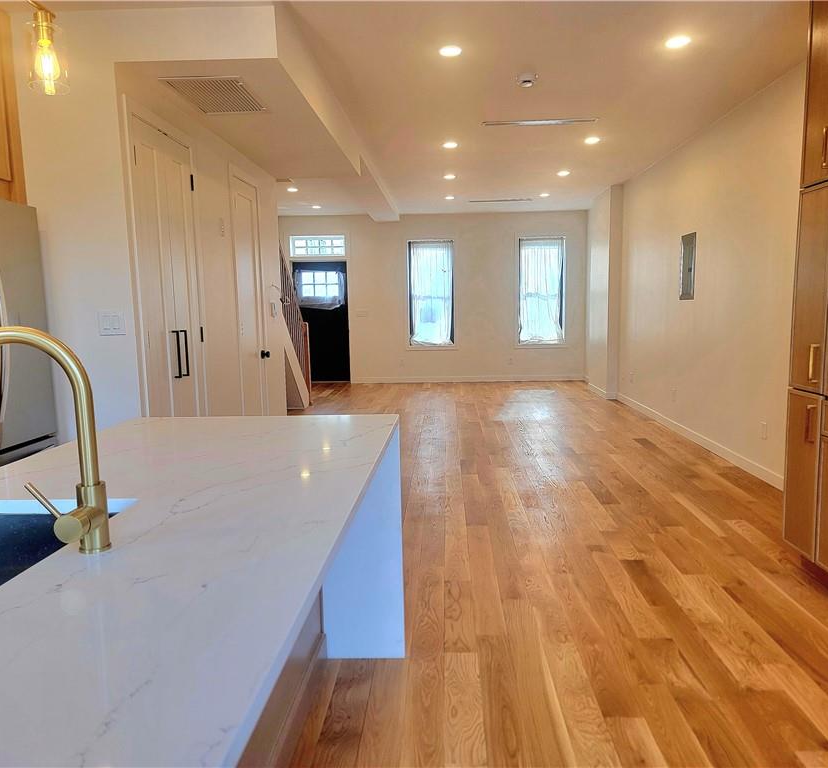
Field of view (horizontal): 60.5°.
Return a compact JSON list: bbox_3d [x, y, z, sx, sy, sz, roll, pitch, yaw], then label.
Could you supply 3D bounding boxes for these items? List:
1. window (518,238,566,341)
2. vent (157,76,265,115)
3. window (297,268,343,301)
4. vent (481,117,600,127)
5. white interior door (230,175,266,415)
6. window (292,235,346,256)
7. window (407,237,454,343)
[{"bbox_3d":[2.150,-1.570,11.977,0.770,1.807,0.120,0,6,3],"label":"window"},{"bbox_3d":[-1.163,-1.725,4.245,0.421,0.030,0.738,0,6,3],"label":"vent"},{"bbox_3d":[-1.636,-1.730,12.353,0.789,0.534,0.050,0,6,3],"label":"window"},{"bbox_3d":[1.052,-2.203,5.951,0.951,0.030,0.120,0,6,3],"label":"vent"},{"bbox_3d":[-1.416,-0.518,6.109,0.050,2.373,0.681,0,6,3],"label":"white interior door"},{"bbox_3d":[-1.639,-2.372,12.181,0.951,0.363,0.100,0,6,3],"label":"window"},{"bbox_3d":[0.297,-1.549,12.079,0.782,1.822,0.120,0,6,3],"label":"window"}]

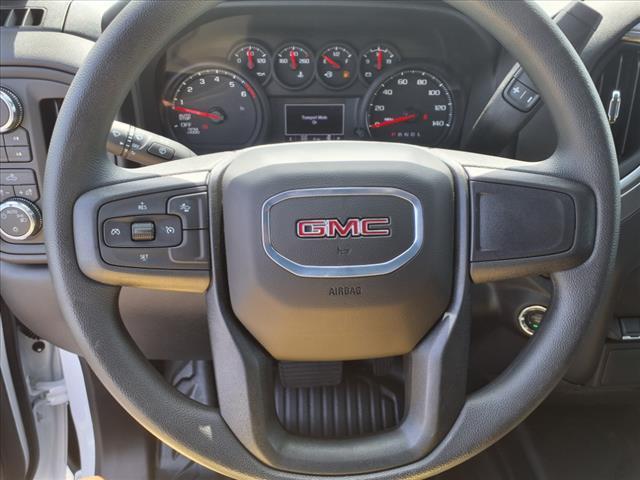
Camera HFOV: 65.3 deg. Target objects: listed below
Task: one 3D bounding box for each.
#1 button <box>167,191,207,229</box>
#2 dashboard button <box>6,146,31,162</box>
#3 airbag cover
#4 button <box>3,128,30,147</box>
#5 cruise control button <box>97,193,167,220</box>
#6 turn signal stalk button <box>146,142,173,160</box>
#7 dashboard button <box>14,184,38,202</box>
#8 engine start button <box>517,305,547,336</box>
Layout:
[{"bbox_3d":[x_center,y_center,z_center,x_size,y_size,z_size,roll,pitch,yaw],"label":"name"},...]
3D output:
[{"bbox_3d":[-0.091,-0.020,0.344,0.029,0.025,0.010,0,4,-2],"label":"button"},{"bbox_3d":[-0.292,-0.083,0.483,0.024,0.015,0.008,-1,21,-3],"label":"dashboard button"},{"bbox_3d":[0.013,0.008,0.347,0.155,0.146,0.055,0,4,-2],"label":"airbag cover"},{"bbox_3d":[-0.294,-0.100,0.485,0.025,0.017,0.008,-1,21,-3],"label":"button"},{"bbox_3d":[-0.130,-0.024,0.345,0.046,0.018,0.008,0,7,-2],"label":"cruise control button"},{"bbox_3d":[-0.131,-0.073,0.412,0.021,0.010,0.005,17,3,-8],"label":"turn signal stalk button"},{"bbox_3d":[-0.300,-0.048,0.510,0.024,0.018,0.009,0,10,-3],"label":"dashboard button"},{"bbox_3d":[0.234,0.087,0.540,0.034,0.034,0.012,3,14,11],"label":"engine start button"}]

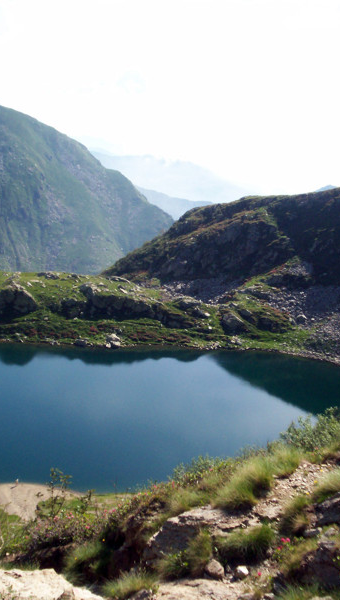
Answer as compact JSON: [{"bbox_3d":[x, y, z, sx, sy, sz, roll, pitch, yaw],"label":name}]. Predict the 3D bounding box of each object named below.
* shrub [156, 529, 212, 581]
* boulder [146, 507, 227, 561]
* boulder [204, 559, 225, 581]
[{"bbox_3d":[0.125,2.205,7.200,0.507,0.350,0.400,0,10,1],"label":"shrub"},{"bbox_3d":[0.143,2.161,7.700,0.826,0.420,0.550,0,10,1],"label":"boulder"},{"bbox_3d":[0.375,2.266,7.000,0.178,0.150,0.160,1,10,3],"label":"boulder"}]

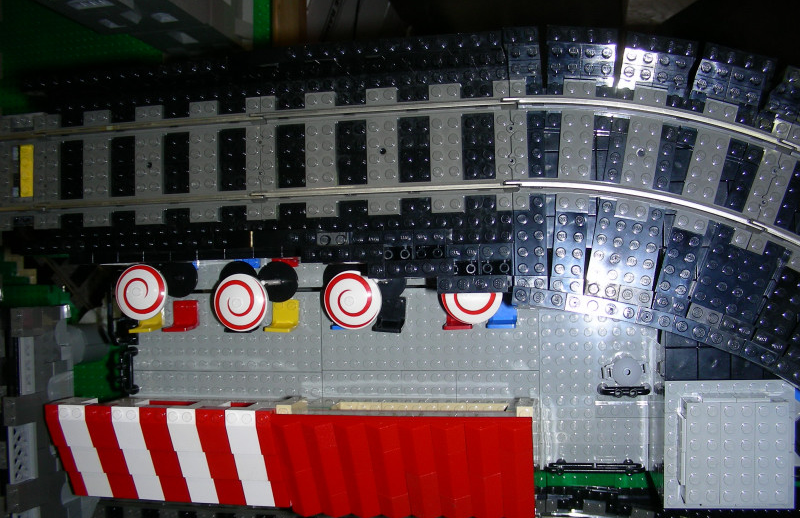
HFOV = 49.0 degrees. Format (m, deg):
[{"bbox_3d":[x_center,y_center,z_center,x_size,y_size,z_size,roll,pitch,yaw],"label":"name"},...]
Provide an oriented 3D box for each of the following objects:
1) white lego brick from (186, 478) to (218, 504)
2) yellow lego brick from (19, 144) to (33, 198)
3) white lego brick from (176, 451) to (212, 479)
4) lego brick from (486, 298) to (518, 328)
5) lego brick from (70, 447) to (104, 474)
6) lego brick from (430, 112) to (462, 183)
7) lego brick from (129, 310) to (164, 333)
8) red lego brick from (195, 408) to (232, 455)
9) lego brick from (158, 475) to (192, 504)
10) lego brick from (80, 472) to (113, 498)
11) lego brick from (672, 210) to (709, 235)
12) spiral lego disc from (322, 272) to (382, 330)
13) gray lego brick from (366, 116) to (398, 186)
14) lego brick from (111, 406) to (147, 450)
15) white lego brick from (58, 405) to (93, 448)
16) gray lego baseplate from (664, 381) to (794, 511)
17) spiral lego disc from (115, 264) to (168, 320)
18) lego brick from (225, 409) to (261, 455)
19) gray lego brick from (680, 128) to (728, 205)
[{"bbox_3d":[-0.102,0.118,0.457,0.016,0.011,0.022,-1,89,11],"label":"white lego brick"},{"bbox_3d":[-0.209,-0.049,0.499,0.008,0.010,0.032,-1,88,11],"label":"yellow lego brick"},{"bbox_3d":[-0.107,0.103,0.456,0.016,0.011,0.024,-1,88,11],"label":"white lego brick"},{"bbox_3d":[0.058,0.030,0.495,0.016,0.019,0.018,-1,88,11],"label":"lego brick"},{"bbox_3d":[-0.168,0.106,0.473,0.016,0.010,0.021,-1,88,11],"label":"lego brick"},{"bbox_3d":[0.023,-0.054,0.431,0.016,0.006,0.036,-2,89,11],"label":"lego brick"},{"bbox_3d":[-0.156,0.035,0.536,0.016,0.016,0.018,-2,88,11],"label":"lego brick"},{"bbox_3d":[-0.094,0.087,0.443,0.016,0.011,0.024,-1,88,11],"label":"red lego brick"},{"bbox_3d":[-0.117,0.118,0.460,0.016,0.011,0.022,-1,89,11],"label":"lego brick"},{"bbox_3d":[-0.165,0.119,0.478,0.016,0.011,0.024,-1,88,11],"label":"lego brick"},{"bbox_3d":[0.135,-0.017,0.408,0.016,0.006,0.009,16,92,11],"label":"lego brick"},{"bbox_3d":[-0.026,0.022,0.473,0.032,0.008,0.032,0,89,11],"label":"spiral lego disc"},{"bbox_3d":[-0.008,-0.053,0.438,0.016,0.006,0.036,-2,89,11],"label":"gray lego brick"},{"bbox_3d":[-0.139,0.088,0.453,0.016,0.011,0.024,-1,88,11],"label":"lego brick"},{"bbox_3d":[-0.166,0.086,0.451,0.016,0.011,0.024,-1,89,11],"label":"white lego brick"},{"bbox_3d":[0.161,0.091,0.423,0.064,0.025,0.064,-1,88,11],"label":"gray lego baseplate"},{"bbox_3d":[-0.146,0.019,0.492,0.032,0.008,0.032,0,89,11],"label":"spiral lego disc"},{"bbox_3d":[-0.077,0.086,0.432,0.016,0.011,0.024,-1,89,11],"label":"lego brick"},{"bbox_3d":[0.144,-0.043,0.414,0.016,0.005,0.033,15,91,11],"label":"gray lego brick"}]

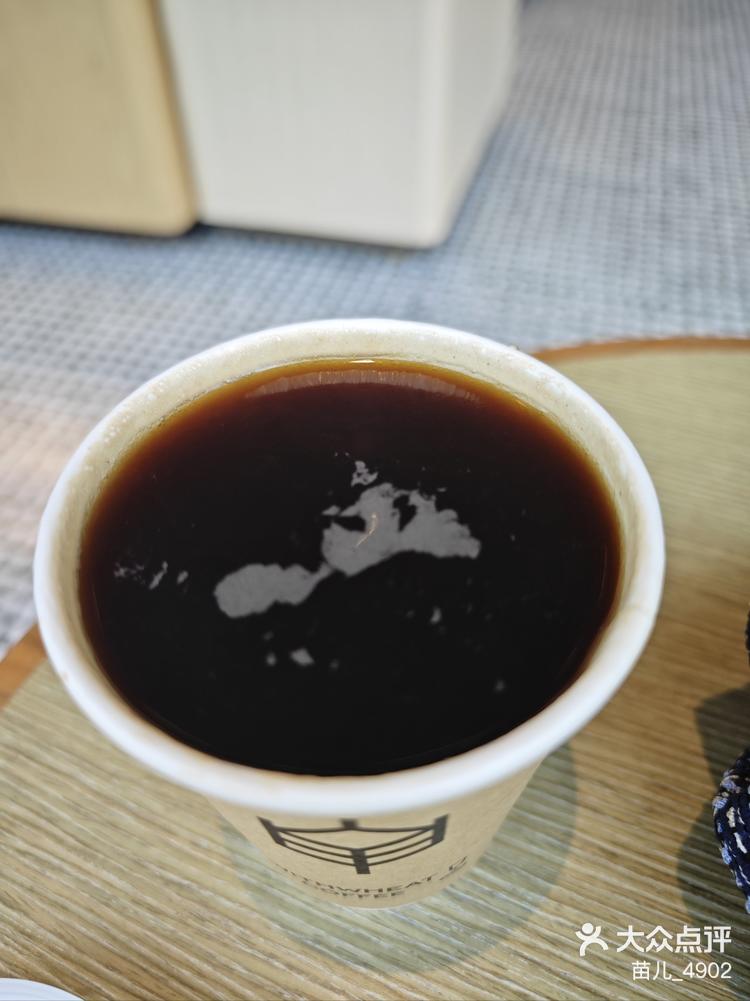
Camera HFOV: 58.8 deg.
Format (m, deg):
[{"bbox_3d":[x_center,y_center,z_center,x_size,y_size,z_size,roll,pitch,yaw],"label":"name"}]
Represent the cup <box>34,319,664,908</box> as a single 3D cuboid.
[{"bbox_3d":[-0.002,0.032,0.132,0.088,0.099,0.088,-1,47,1],"label":"cup"}]

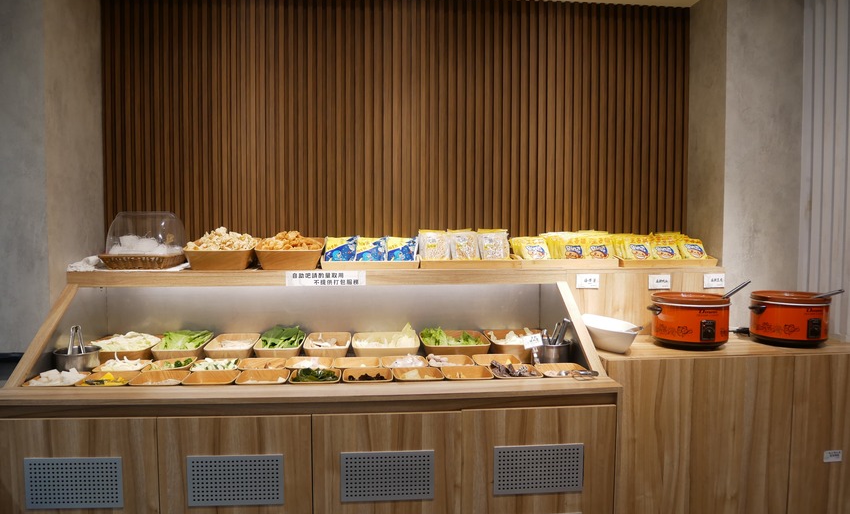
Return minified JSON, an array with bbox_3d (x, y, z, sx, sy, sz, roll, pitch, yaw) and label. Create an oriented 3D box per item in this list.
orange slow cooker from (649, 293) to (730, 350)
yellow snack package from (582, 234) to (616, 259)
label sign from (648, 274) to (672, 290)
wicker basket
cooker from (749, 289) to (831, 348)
[{"bbox_3d":[1.141,0.272,2.530,0.385,0.215,0.280,-1,2,-11],"label":"orange slow cooker"},{"bbox_3d":[0.857,-0.043,2.859,0.135,0.140,0.030,0,-18,-5],"label":"yellow snack package"},{"bbox_3d":[1.108,0.119,2.773,0.111,0.072,0.004,0,2,-5],"label":"label sign"},{"bbox_3d":[-1.293,0.021,2.727,0.305,0.064,0.260,0,2,-5],"label":"wicker basket"},{"bbox_3d":[1.598,0.268,2.577,0.385,0.215,0.280,-1,2,-13],"label":"cooker"}]

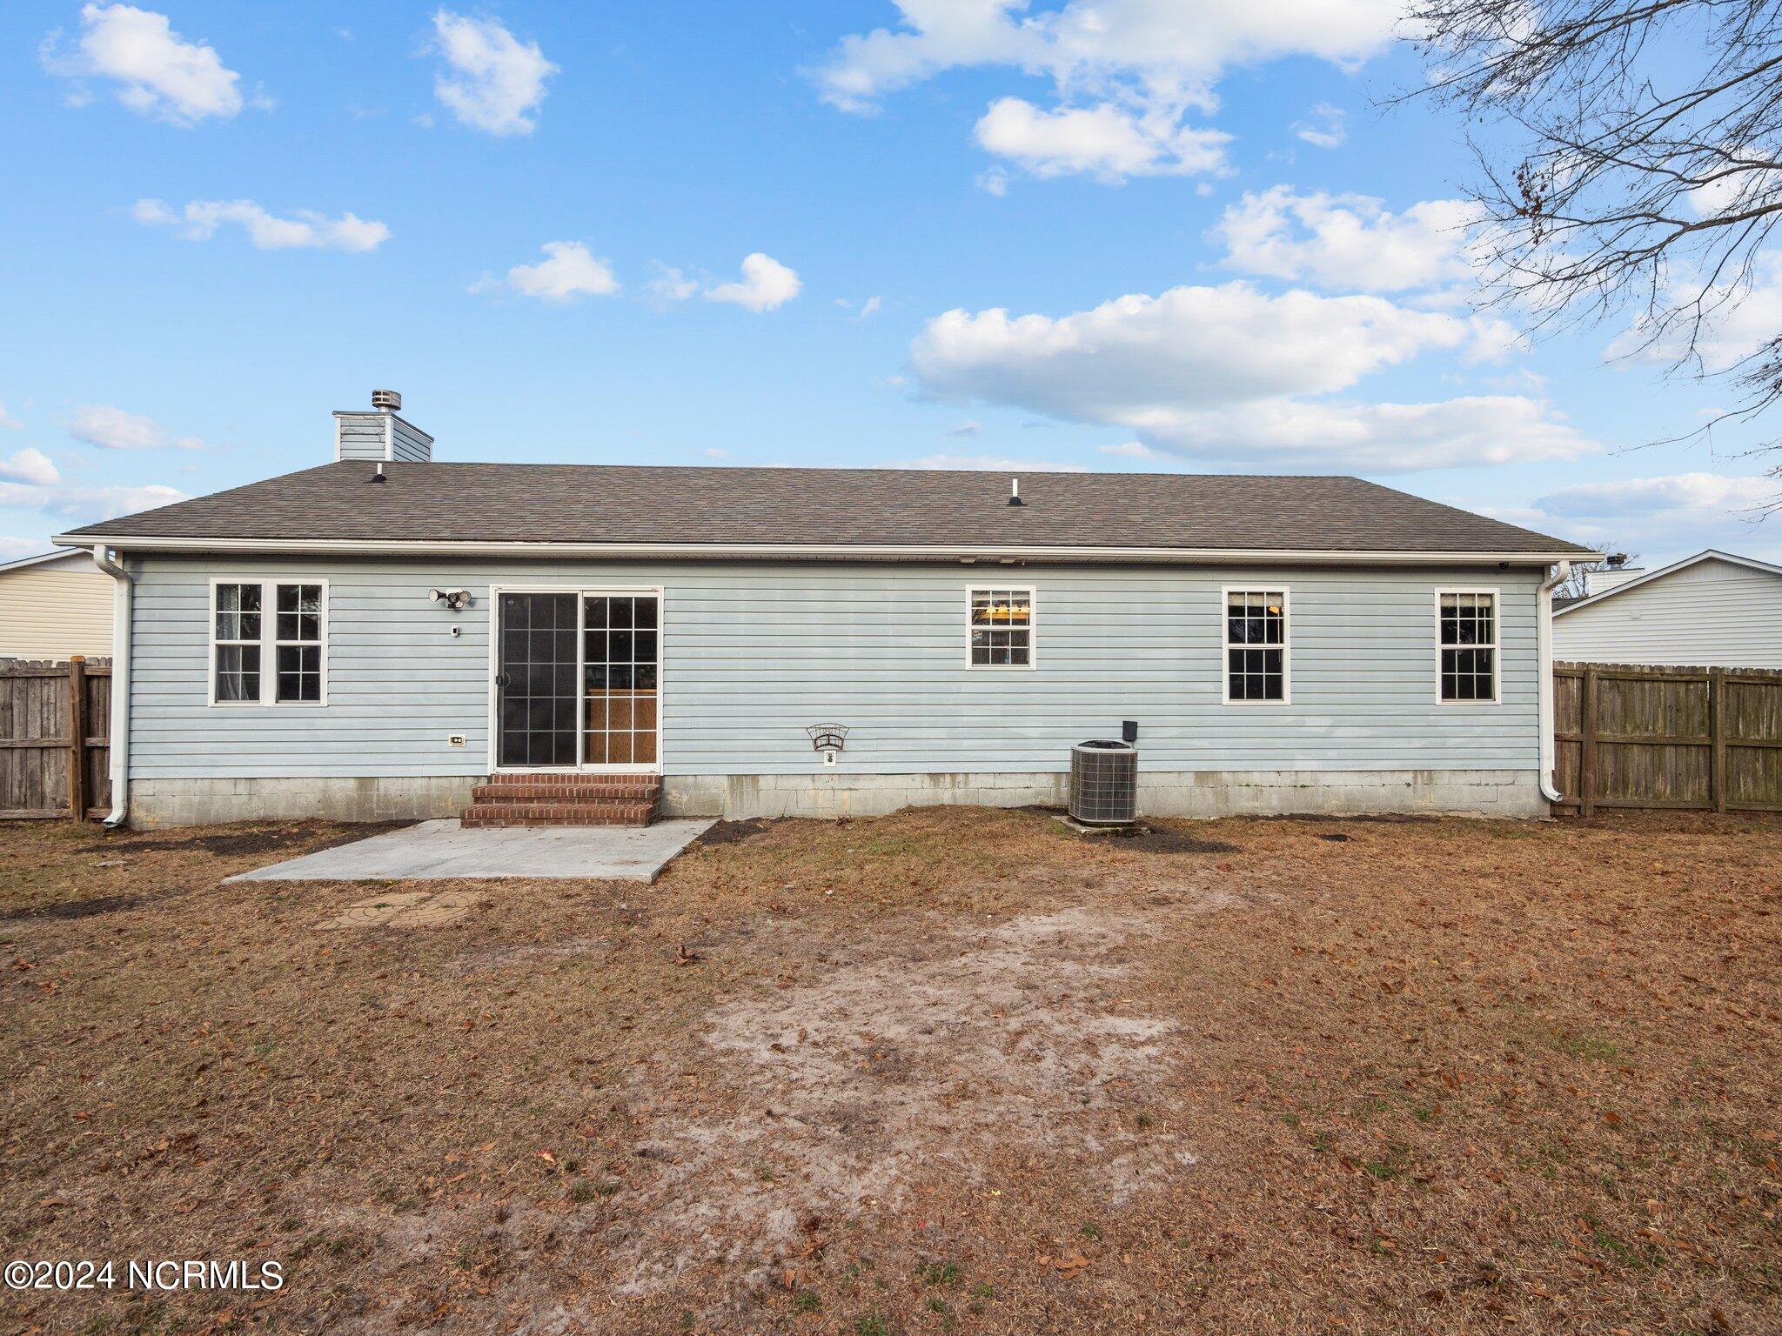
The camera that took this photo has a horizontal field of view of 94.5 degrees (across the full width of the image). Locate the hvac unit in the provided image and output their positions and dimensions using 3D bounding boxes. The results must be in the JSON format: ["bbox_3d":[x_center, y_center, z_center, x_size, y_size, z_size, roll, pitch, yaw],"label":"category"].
[{"bbox_3d":[2.195,1.159,8.611,0.600,0.790,0.600,0,-1,-3],"label":"hvac unit"}]

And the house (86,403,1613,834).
[{"bbox_3d":[-0.542,-1.503,13.075,16.400,6.450,9.000,0,-1,-3],"label":"house"}]

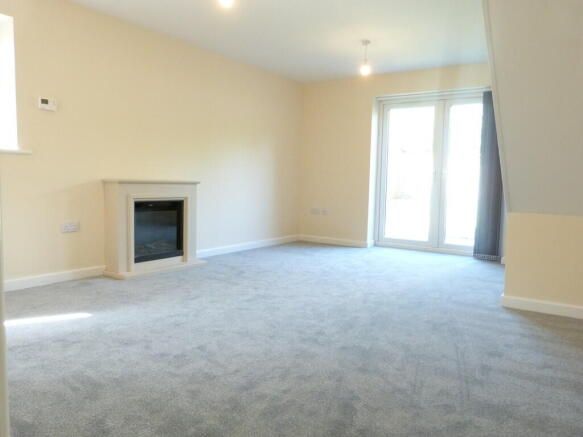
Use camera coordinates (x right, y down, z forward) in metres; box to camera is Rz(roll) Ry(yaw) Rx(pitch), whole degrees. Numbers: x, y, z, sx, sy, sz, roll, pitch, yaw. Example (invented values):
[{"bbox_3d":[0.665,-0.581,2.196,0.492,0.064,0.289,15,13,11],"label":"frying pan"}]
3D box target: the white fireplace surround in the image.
[{"bbox_3d":[-1.312,0.071,4.218,0.300,0.890,1.065,5,6,36],"label":"white fireplace surround"}]

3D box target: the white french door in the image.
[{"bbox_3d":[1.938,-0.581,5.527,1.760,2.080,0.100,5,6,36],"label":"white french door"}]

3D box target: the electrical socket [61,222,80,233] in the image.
[{"bbox_3d":[-1.907,0.078,3.638,0.012,0.087,0.147,5,6,36],"label":"electrical socket"}]

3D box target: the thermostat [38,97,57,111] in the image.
[{"bbox_3d":[-1.981,-0.925,3.405,0.028,0.095,0.130,5,6,36],"label":"thermostat"}]

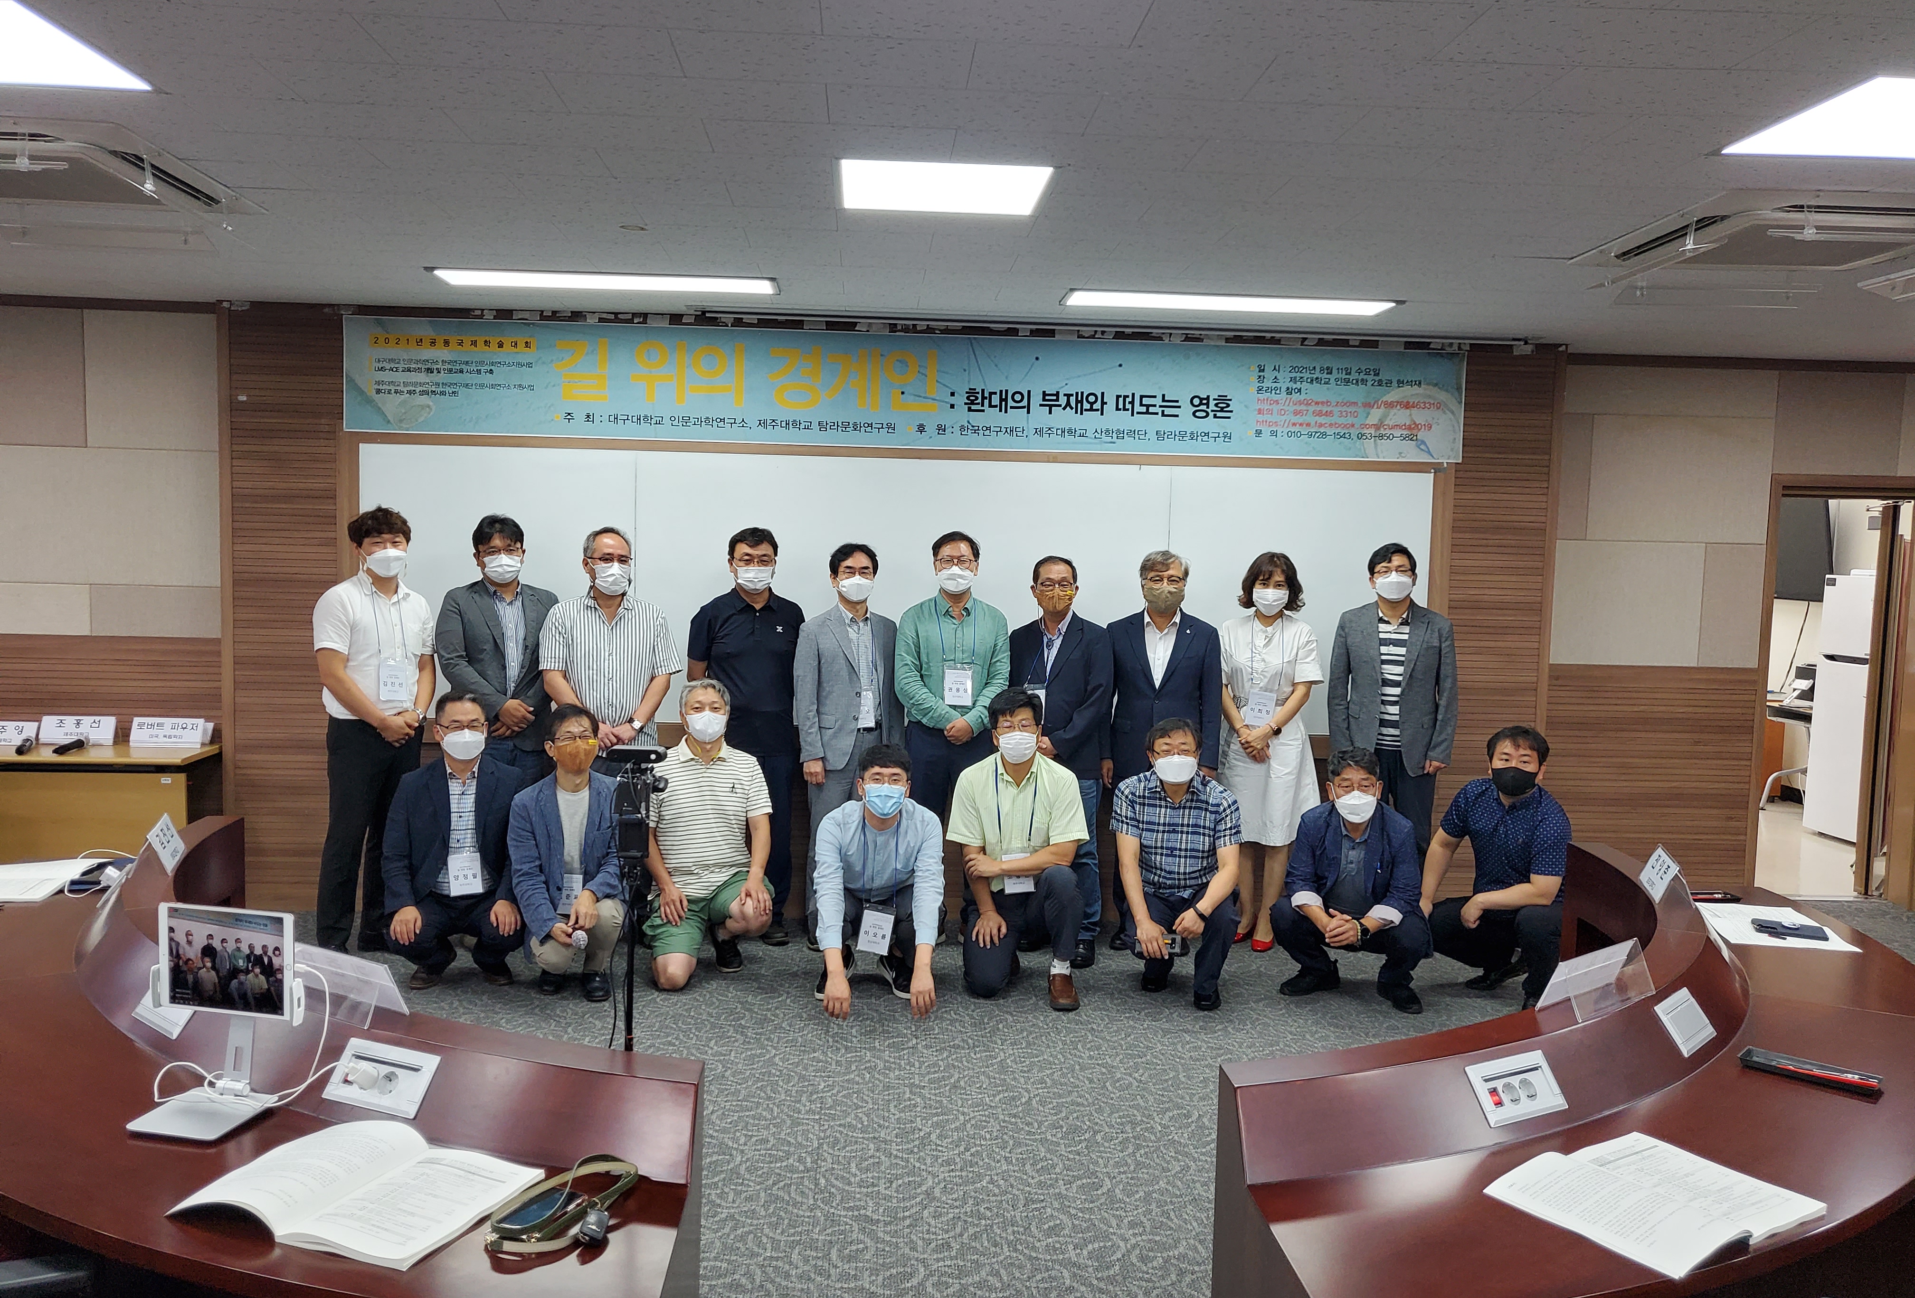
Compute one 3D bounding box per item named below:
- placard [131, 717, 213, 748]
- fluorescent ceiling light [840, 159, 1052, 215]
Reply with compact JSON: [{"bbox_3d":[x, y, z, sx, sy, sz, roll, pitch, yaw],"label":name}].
[{"bbox_3d":[-3.387,0.363,6.183,0.305,0.120,0.066,1,4,-4],"label":"placard"},{"bbox_3d":[-0.036,-1.305,4.002,0.600,0.060,0.600,1,4,-4],"label":"fluorescent ceiling light"}]

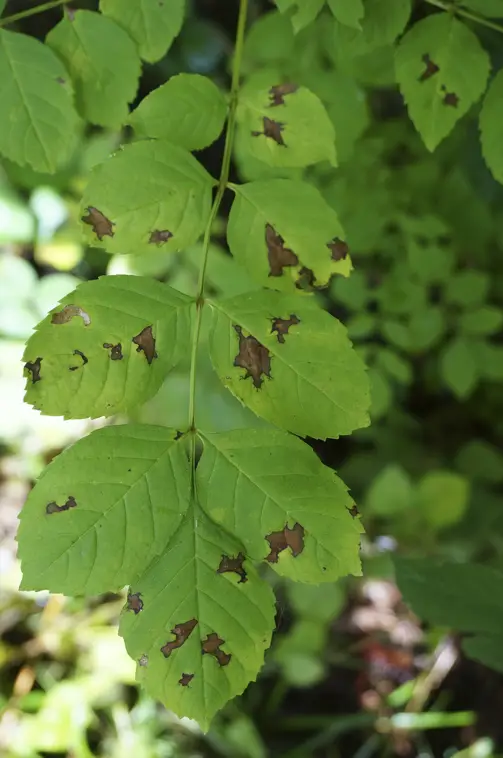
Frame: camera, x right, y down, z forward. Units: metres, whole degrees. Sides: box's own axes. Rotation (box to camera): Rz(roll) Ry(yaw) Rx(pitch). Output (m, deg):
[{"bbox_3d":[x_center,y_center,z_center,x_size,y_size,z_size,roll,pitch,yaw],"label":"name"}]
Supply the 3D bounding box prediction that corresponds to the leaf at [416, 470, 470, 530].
[{"bbox_3d":[0.190,0.119,1.000,0.053,0.018,0.063,0,67,0],"label":"leaf"}]

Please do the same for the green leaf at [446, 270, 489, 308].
[{"bbox_3d":[0.203,-0.084,0.950,0.040,0.018,0.043,0,56,0],"label":"green leaf"}]

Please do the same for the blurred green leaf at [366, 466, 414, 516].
[{"bbox_3d":[0.137,0.111,1.000,0.046,0.017,0.058,0,63,0],"label":"blurred green leaf"}]

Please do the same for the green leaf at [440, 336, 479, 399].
[{"bbox_3d":[0.185,-0.010,0.900,0.034,0.012,0.057,0,69,0],"label":"green leaf"}]

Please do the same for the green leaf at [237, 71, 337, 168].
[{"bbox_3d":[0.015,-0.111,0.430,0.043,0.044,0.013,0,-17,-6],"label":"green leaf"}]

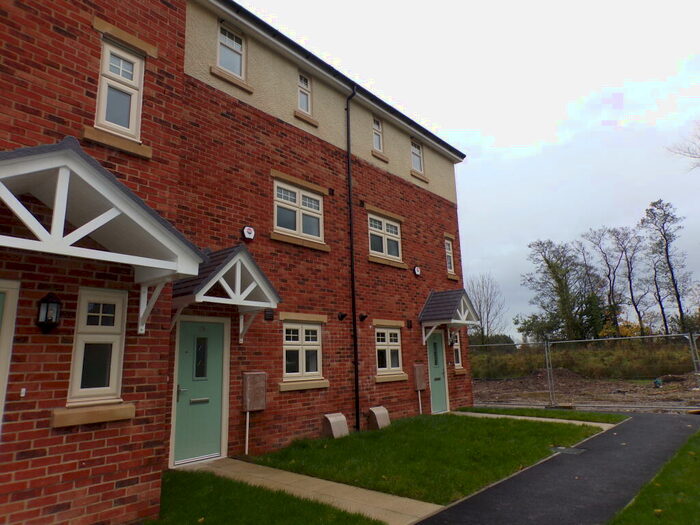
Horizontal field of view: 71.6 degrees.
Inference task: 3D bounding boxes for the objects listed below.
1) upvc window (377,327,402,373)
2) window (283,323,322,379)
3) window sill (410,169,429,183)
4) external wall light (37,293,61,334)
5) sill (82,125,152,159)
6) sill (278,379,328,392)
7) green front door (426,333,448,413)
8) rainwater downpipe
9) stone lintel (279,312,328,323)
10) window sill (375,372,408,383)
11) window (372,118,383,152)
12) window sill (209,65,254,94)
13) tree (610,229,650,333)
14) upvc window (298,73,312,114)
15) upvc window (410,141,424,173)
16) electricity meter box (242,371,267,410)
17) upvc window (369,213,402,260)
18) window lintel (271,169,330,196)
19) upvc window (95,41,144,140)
[{"bbox_3d":[0.846,2.009,10.940,0.070,1.015,0.990,-11,-15,39],"label":"upvc window"},{"bbox_3d":[-0.900,1.644,8.944,0.080,1.024,1.045,-10,-14,38],"label":"window"},{"bbox_3d":[1.827,-2.286,13.013,0.140,0.130,0.870,-11,-15,39],"label":"window sill"},{"bbox_3d":[-2.495,0.422,4.022,0.210,0.321,0.165,-11,-15,39],"label":"external wall light"},{"bbox_3d":[-2.372,-1.200,4.935,0.130,0.131,0.676,-11,-15,39],"label":"sill"},{"bbox_3d":[-0.844,2.219,8.752,0.140,0.135,1.220,-11,-15,39],"label":"sill"},{"bbox_3d":[2.213,2.753,12.391,0.100,2.080,0.920,-11,-15,39],"label":"green front door"},{"bbox_3d":[0.109,-0.339,10.222,0.280,7.445,0.100,-11,-15,39],"label":"rainwater downpipe"},{"bbox_3d":[-0.876,1.026,9.053,0.110,0.138,1.250,-10,-14,38],"label":"stone lintel"},{"bbox_3d":[0.902,2.599,10.895,0.150,0.143,1.250,-10,-14,38],"label":"window sill"},{"bbox_3d":[0.654,-3.124,11.911,0.090,0.880,0.430,-11,-15,39],"label":"window"},{"bbox_3d":[-2.082,-3.180,8.510,0.145,0.130,0.885,-11,-15,39],"label":"window sill"},{"bbox_3d":[22.799,2.487,38.890,2.967,11.135,3.000,-1,-12,0],"label":"tree"},{"bbox_3d":[-0.973,-3.490,10.038,0.070,0.850,0.390,-11,-15,39],"label":"upvc window"},{"bbox_3d":[1.791,-2.886,13.220,0.090,0.880,0.600,-11,-15,39],"label":"upvc window"},{"bbox_3d":[-1.535,2.073,7.824,0.120,0.587,0.400,-11,-15,39],"label":"electricity meter box"},{"bbox_3d":[0.809,-0.559,11.613,0.080,1.015,1.400,-10,-14,38],"label":"upvc window"},{"bbox_3d":[-0.988,-1.544,9.507,0.110,0.135,1.510,-11,-15,39],"label":"window lintel"},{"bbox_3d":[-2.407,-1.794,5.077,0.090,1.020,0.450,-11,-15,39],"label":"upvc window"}]

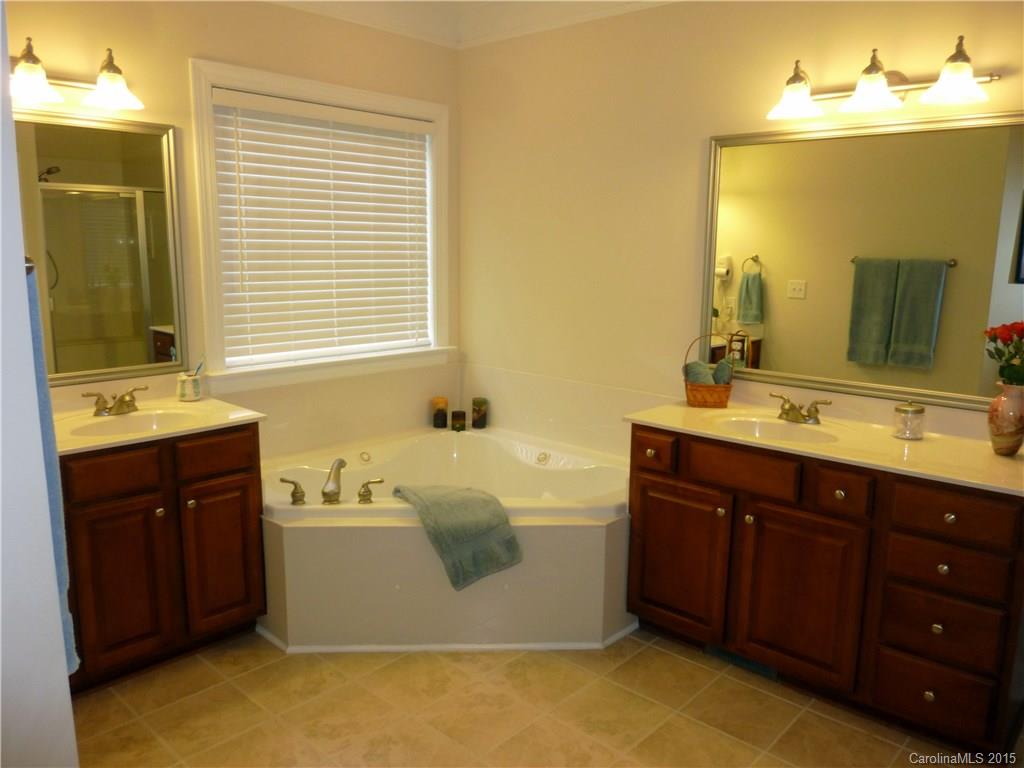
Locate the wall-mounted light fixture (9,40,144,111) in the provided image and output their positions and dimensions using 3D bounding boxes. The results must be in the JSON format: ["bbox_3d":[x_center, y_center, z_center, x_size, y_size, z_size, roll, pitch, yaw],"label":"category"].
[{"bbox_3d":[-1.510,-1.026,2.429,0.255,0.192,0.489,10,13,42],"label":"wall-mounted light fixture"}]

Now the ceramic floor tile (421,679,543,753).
[{"bbox_3d":[-0.107,1.068,2.364,0.302,0.010,0.302,9,13,42],"label":"ceramic floor tile"}]

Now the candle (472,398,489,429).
[{"bbox_3d":[-0.171,0.166,4.023,0.076,0.161,0.076,10,13,42],"label":"candle"}]

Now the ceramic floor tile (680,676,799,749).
[{"bbox_3d":[0.748,1.066,2.406,0.302,0.010,0.302,9,13,42],"label":"ceramic floor tile"}]

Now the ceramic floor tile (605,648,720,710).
[{"bbox_3d":[0.532,1.036,2.626,0.300,0.012,0.300,10,13,42],"label":"ceramic floor tile"}]

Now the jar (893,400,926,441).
[{"bbox_3d":[1.339,0.124,2.498,0.086,0.112,0.086,9,13,42],"label":"jar"}]

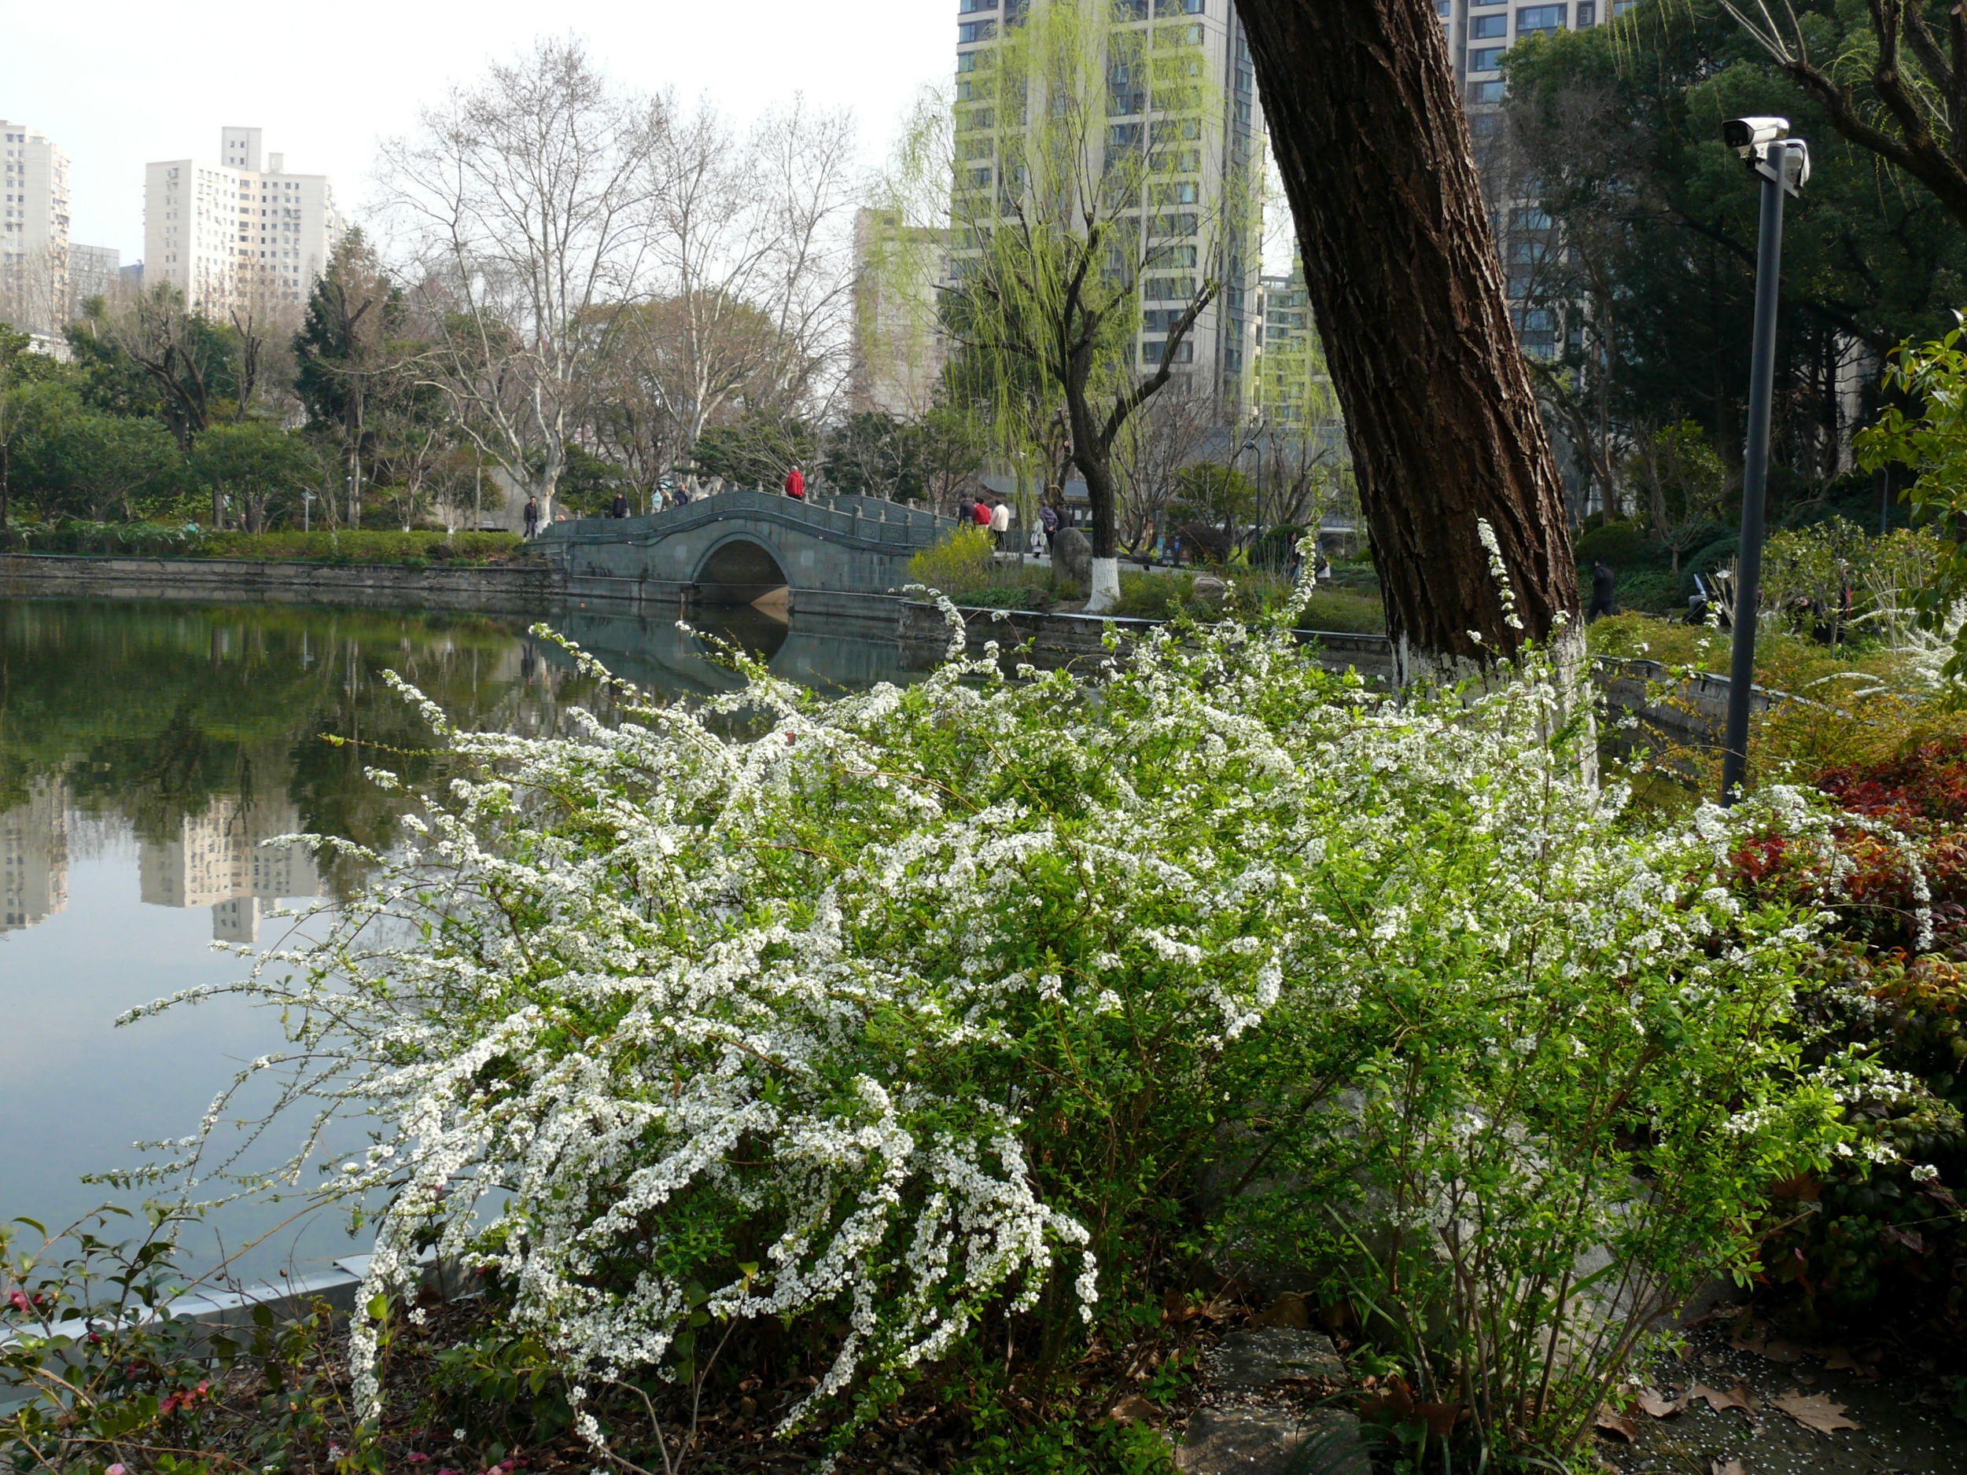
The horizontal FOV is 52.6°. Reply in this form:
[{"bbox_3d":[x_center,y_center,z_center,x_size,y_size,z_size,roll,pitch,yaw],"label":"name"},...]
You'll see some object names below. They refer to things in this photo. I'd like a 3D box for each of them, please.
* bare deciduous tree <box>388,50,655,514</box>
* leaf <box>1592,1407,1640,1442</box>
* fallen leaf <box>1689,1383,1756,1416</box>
[{"bbox_3d":[-18.469,-17.785,79.277,10.800,20.200,10.500,2,5,0],"label":"bare deciduous tree"},{"bbox_3d":[1.116,1.208,3.501,0.095,0.045,0.110,4,6,24],"label":"leaf"},{"bbox_3d":[1.354,1.198,3.659,0.120,0.045,0.110,3,5,6],"label":"fallen leaf"}]

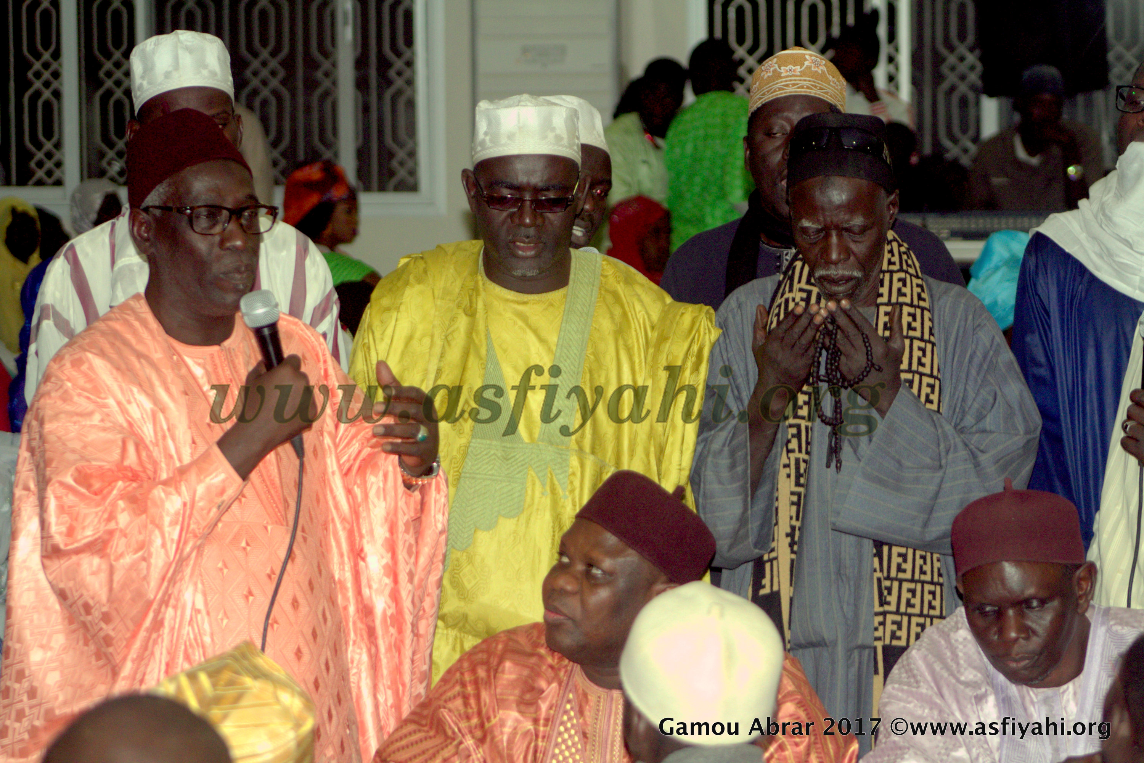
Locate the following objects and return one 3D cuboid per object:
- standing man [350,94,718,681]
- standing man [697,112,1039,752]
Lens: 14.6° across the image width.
[{"bbox_3d":[-0.058,0.468,6.795,0.560,1.790,0.400,0,4,3],"label":"standing man"},{"bbox_3d":[0.443,0.490,6.784,0.520,1.770,0.500,0,4,9],"label":"standing man"}]

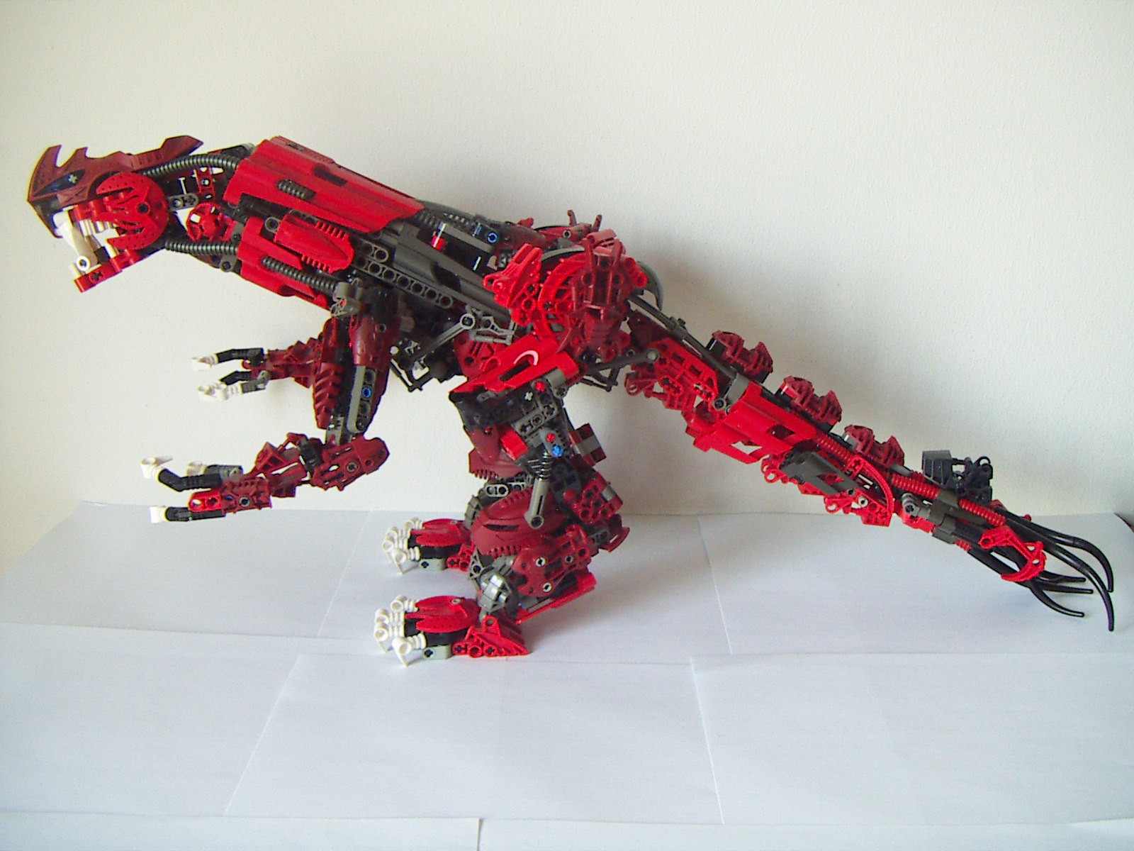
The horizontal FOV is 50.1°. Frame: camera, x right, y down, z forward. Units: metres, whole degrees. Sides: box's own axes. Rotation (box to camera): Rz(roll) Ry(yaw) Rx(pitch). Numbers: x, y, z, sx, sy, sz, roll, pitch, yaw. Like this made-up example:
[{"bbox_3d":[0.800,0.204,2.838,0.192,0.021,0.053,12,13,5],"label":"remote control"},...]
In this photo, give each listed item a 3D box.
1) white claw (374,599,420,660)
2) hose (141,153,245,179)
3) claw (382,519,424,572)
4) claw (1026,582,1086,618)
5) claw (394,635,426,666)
[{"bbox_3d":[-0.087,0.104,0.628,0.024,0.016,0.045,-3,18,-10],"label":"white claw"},{"bbox_3d":[-0.203,-0.140,0.655,0.054,0.013,0.010,4,18,9],"label":"hose"},{"bbox_3d":[-0.096,0.072,0.727,0.023,0.016,0.054,0,18,-2],"label":"claw"},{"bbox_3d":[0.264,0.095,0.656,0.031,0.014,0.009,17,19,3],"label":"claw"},{"bbox_3d":[-0.078,0.112,0.604,0.017,0.016,0.009,-8,20,-24],"label":"claw"}]

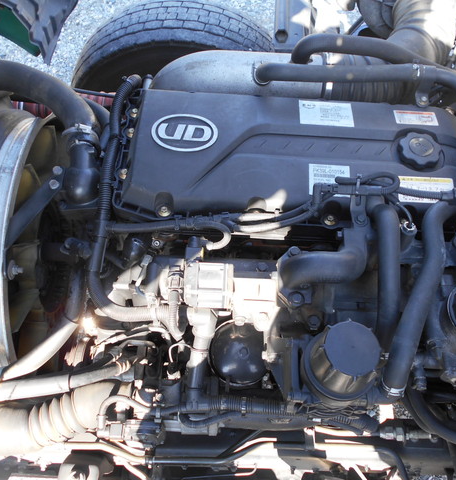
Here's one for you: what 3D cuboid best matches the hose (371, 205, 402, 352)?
[{"bbox_3d":[0.277,0.066,0.981,0.049,0.058,0.254,0,90,0],"label":"hose"}]

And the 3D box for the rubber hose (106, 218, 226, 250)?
[{"bbox_3d":[-0.109,-0.008,0.986,0.221,0.037,0.048,3,59,2],"label":"rubber hose"}]

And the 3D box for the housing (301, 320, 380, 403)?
[{"bbox_3d":[0.213,0.216,1.012,0.146,0.106,0.146,3,59,2],"label":"housing"}]

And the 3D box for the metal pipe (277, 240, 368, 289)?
[{"bbox_3d":[0.174,0.045,1.023,0.159,0.064,0.069,3,59,2],"label":"metal pipe"}]

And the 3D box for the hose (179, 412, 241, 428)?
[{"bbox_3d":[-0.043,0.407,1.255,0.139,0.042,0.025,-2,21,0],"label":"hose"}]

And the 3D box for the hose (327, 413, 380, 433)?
[{"bbox_3d":[0.249,0.363,1.102,0.101,0.030,0.034,3,59,2],"label":"hose"}]

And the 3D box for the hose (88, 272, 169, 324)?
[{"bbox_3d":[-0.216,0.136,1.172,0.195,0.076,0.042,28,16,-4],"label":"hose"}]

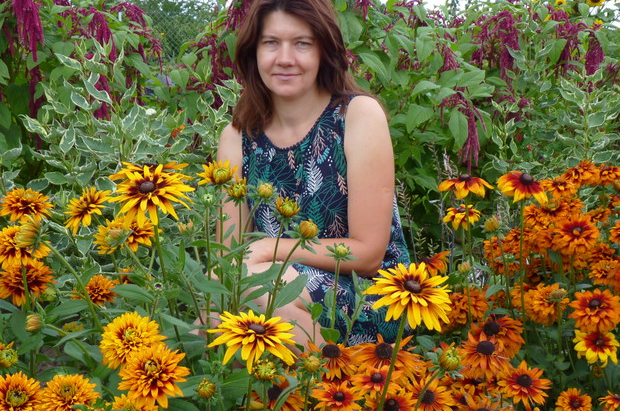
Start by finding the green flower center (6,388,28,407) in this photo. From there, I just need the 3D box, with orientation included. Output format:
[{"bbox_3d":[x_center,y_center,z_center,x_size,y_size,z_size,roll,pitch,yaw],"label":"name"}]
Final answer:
[{"bbox_3d":[-0.408,0.268,0.750,0.030,0.028,0.018,0,-22,0],"label":"green flower center"}]

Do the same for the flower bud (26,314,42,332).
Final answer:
[{"bbox_3d":[-0.410,0.174,0.800,0.024,0.025,0.025,6,0,-12],"label":"flower bud"}]

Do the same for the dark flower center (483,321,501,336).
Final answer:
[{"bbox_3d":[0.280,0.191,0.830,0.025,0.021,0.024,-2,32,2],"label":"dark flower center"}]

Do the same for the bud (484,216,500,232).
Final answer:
[{"bbox_3d":[0.346,0.034,1.020,0.030,0.030,0.030,0,10,0],"label":"bud"}]

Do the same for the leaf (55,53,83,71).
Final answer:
[{"bbox_3d":[-0.620,-0.367,1.380,0.080,0.035,0.020,30,12,-11],"label":"leaf"}]

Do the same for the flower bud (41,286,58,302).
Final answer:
[{"bbox_3d":[-0.412,0.139,0.850,0.028,0.027,0.028,0,10,0],"label":"flower bud"}]

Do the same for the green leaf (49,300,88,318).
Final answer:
[{"bbox_3d":[-0.382,0.164,0.850,0.066,0.025,0.032,0,12,0],"label":"green leaf"}]

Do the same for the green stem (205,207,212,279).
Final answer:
[{"bbox_3d":[-0.159,0.059,0.840,0.008,0.112,0.008,-2,10,0],"label":"green stem"}]

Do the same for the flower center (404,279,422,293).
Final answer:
[{"bbox_3d":[0.150,0.118,0.780,0.026,0.018,0.026,6,33,-3],"label":"flower center"}]

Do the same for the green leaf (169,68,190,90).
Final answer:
[{"bbox_3d":[-0.427,-0.414,1.750,0.064,0.070,0.020,-1,10,-6],"label":"green leaf"}]

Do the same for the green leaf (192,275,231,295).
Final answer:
[{"bbox_3d":[-0.136,0.110,0.740,0.055,0.018,0.030,13,36,-16],"label":"green leaf"}]

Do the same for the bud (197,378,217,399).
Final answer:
[{"bbox_3d":[-0.133,0.235,0.690,0.024,0.026,0.024,0,27,0],"label":"bud"}]

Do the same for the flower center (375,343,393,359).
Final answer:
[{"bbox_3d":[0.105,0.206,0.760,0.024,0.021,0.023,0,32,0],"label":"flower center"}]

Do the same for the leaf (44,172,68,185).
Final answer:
[{"bbox_3d":[-0.590,-0.063,1.250,0.056,0.028,0.030,0,13,0],"label":"leaf"}]

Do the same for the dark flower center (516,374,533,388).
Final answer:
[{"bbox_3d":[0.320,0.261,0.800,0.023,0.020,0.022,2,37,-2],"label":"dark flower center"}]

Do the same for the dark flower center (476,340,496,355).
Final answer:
[{"bbox_3d":[0.260,0.210,0.790,0.027,0.018,0.027,0,27,0],"label":"dark flower center"}]

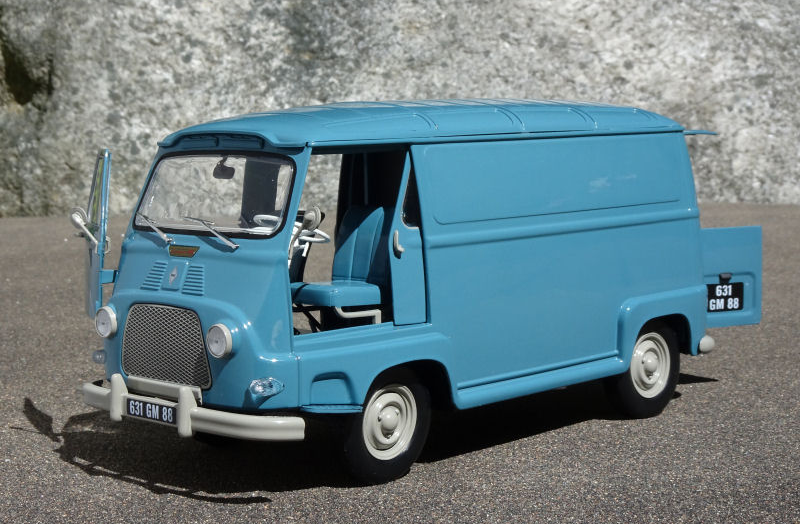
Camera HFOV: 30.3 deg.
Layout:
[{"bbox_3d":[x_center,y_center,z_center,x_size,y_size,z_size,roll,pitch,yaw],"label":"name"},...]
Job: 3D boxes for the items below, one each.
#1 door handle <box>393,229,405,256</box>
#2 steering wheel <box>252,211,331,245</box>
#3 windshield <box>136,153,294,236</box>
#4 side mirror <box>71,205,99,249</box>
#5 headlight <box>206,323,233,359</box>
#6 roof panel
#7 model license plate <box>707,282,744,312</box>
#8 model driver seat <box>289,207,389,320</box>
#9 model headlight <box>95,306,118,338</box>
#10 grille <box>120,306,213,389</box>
[{"bbox_3d":[-0.001,-0.006,0.430,0.003,0.007,0.004,5,8,45],"label":"door handle"},{"bbox_3d":[-0.031,-0.010,0.430,0.023,0.003,0.023,13,-8,2],"label":"steering wheel"},{"bbox_3d":[-0.056,-0.020,0.436,0.070,0.026,0.005,5,-12,45],"label":"windshield"},{"bbox_3d":[-0.100,-0.011,0.469,0.009,0.014,0.005,-2,6,-11],"label":"side mirror"},{"bbox_3d":[-0.049,0.022,0.406,0.009,0.009,0.004,5,8,45],"label":"headlight"},{"bbox_3d":[0.009,-0.047,0.498,0.082,0.015,0.179,5,8,45],"label":"roof panel"},{"bbox_3d":[0.119,0.013,0.541,0.016,0.010,0.001,-3,6,-23],"label":"model license plate"},{"bbox_3d":[-0.019,0.002,0.443,0.021,0.036,0.026,5,8,45],"label":"model driver seat"},{"bbox_3d":[-0.088,0.019,0.445,0.009,0.009,0.004,5,8,45],"label":"model headlight"},{"bbox_3d":[-0.068,0.024,0.427,0.044,0.023,0.004,5,8,45],"label":"grille"}]

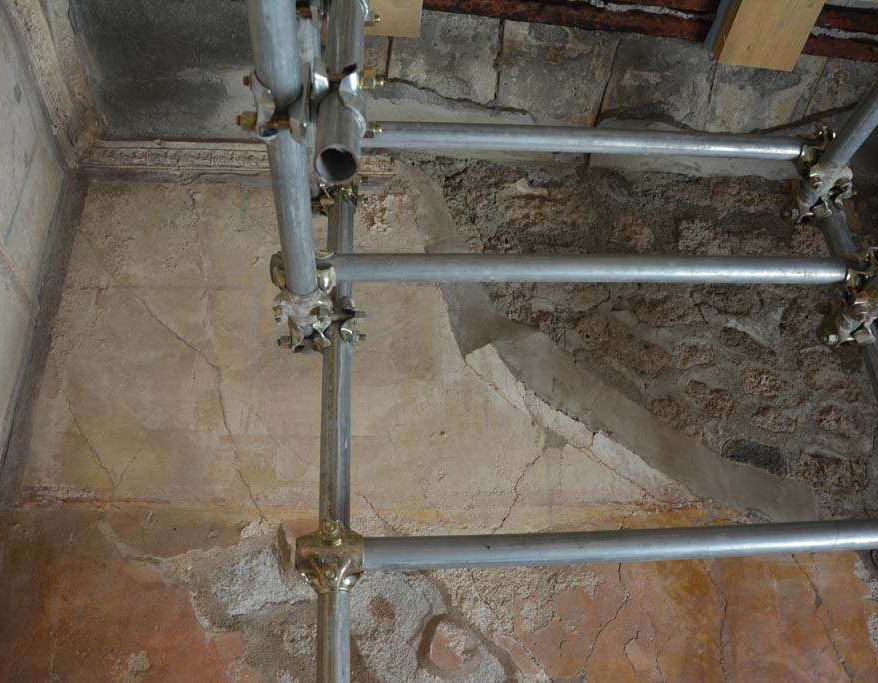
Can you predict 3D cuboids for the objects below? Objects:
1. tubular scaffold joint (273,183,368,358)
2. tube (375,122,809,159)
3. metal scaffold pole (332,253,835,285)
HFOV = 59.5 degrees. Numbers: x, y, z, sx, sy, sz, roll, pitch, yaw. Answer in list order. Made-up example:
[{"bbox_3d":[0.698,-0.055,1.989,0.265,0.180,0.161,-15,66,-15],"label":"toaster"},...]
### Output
[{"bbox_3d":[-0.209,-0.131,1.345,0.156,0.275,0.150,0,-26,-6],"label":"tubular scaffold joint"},{"bbox_3d":[0.269,-0.390,1.485,0.962,0.049,0.049,0,-26,-6],"label":"tube"},{"bbox_3d":[0.280,-0.129,1.364,0.995,0.049,0.049,0,-26,-6],"label":"metal scaffold pole"}]

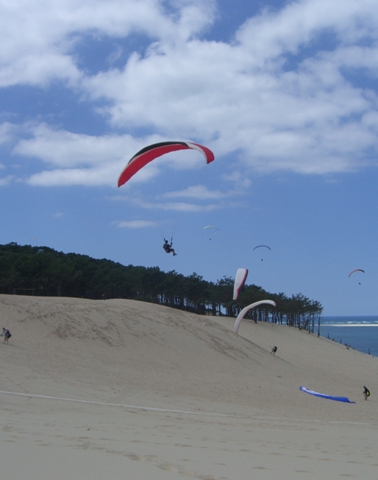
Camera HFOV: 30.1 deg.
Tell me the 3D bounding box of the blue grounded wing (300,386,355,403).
[{"bbox_3d":[16.106,18.067,82.000,2.200,0.600,9.500,2,-4,-24],"label":"blue grounded wing"}]

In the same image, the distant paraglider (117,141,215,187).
[{"bbox_3d":[-2.012,-6.339,54.299,9.200,2.600,2.800,-11,-11,38],"label":"distant paraglider"}]

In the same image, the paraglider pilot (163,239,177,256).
[{"bbox_3d":[-1.461,0.608,55.500,1.050,1.400,0.650,4,-8,-40],"label":"paraglider pilot"}]

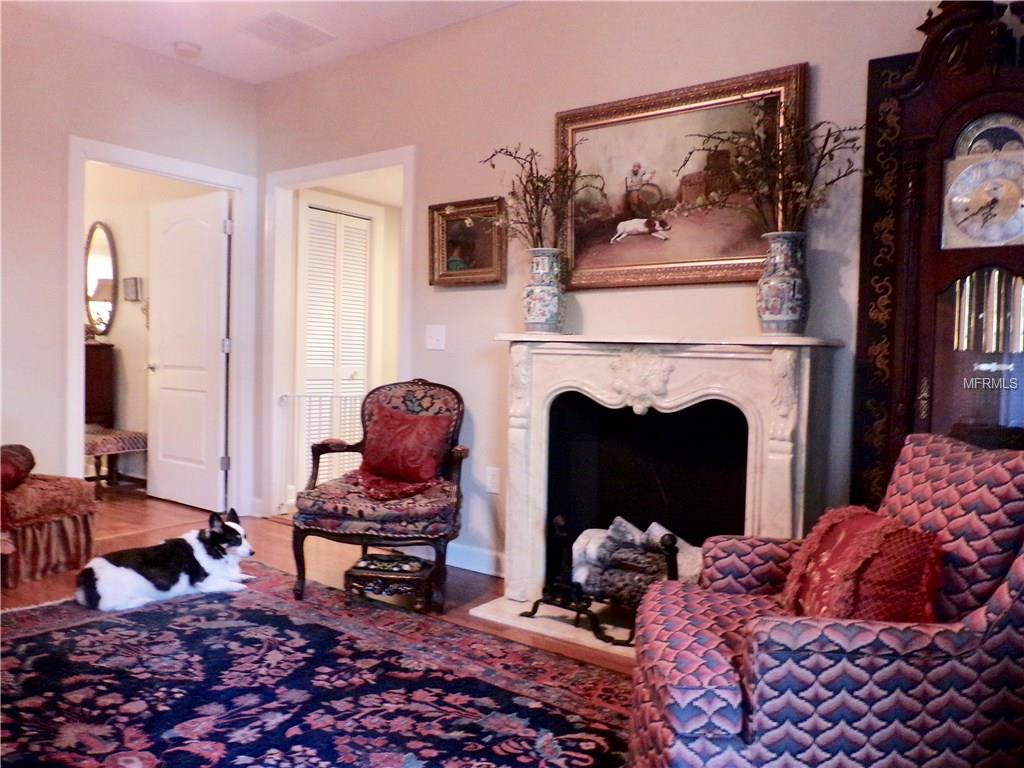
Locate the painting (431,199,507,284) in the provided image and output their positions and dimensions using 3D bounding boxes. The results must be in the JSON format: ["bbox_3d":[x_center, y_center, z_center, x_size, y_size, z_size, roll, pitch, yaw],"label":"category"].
[{"bbox_3d":[-0.225,-0.689,3.764,0.491,0.410,0.051,3,6,38],"label":"painting"}]

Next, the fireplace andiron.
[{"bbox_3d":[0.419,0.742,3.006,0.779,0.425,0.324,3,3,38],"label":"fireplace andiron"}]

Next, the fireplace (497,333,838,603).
[{"bbox_3d":[0.544,0.389,3.028,1.326,1.154,0.334,3,3,38],"label":"fireplace"}]

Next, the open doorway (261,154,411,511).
[{"bbox_3d":[-1.000,-0.192,4.485,1.285,2.156,0.152,3,3,38],"label":"open doorway"}]

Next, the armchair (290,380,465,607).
[{"bbox_3d":[-0.542,0.456,3.539,0.638,0.951,0.678,2,3,11],"label":"armchair"}]

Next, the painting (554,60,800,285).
[{"bbox_3d":[0.632,-0.776,3.062,1.052,0.759,0.061,3,8,38],"label":"painting"}]

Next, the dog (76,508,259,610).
[{"bbox_3d":[-1.500,0.757,3.388,0.688,0.334,0.314,-1,3,-41],"label":"dog"}]

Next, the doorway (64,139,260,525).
[{"bbox_3d":[-2.017,-0.212,4.476,0.152,2.156,1.083,3,3,38],"label":"doorway"}]

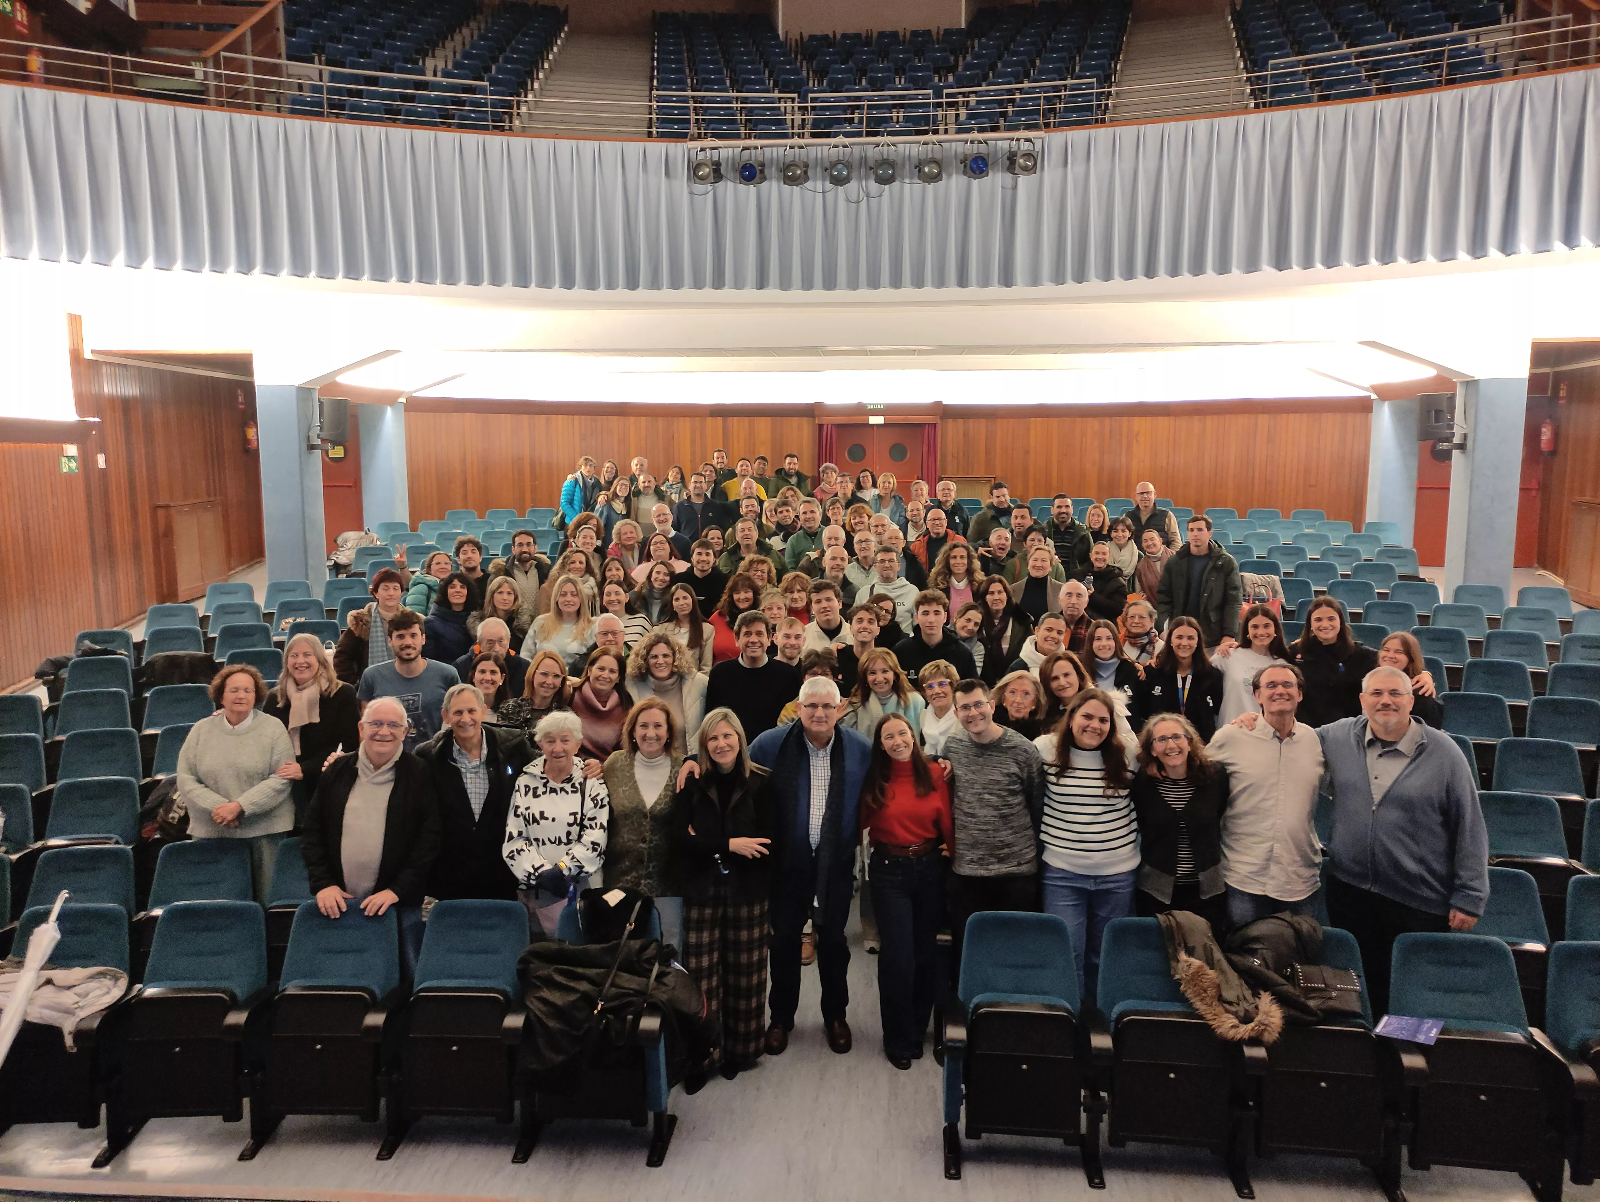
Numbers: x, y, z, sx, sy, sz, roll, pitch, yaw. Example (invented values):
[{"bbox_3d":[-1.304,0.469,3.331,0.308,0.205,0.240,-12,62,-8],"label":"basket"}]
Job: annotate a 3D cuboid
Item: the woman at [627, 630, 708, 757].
[{"bbox_3d":[-0.734,0.978,6.463,0.500,1.629,0.320,-1,8,-4],"label":"woman"}]

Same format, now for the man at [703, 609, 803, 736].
[{"bbox_3d":[-0.268,0.958,6.721,0.560,1.818,0.330,0,8,-2],"label":"man"}]

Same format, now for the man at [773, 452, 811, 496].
[{"bbox_3d":[-0.114,-0.909,14.095,0.520,1.750,0.340,0,7,-2],"label":"man"}]

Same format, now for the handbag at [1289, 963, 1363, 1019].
[{"bbox_3d":[2.039,1.488,4.453,0.270,0.180,0.100,1,-14,10],"label":"handbag"}]

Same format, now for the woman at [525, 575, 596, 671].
[{"bbox_3d":[-1.574,0.653,7.815,0.500,1.655,0.320,-1,8,-7],"label":"woman"}]

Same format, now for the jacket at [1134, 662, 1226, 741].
[{"bbox_3d":[2.104,0.654,6.459,0.500,0.660,0.300,2,8,15],"label":"jacket"}]

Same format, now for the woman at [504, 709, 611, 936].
[{"bbox_3d":[-1.063,1.283,5.187,0.480,1.602,0.360,-1,8,-7],"label":"woman"}]

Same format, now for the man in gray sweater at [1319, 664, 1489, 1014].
[{"bbox_3d":[2.597,1.186,4.998,0.760,1.850,0.440,3,8,25],"label":"man in gray sweater"}]

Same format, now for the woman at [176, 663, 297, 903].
[{"bbox_3d":[-2.825,1.107,5.799,0.580,1.610,0.370,-3,8,-23],"label":"woman"}]

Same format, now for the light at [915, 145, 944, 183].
[{"bbox_3d":[1.276,-4.308,11.400,0.280,0.360,0.340,-1,8,-6],"label":"light"}]

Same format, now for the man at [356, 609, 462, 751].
[{"bbox_3d":[-2.050,0.947,6.206,0.550,1.806,0.300,-2,8,-13],"label":"man"}]

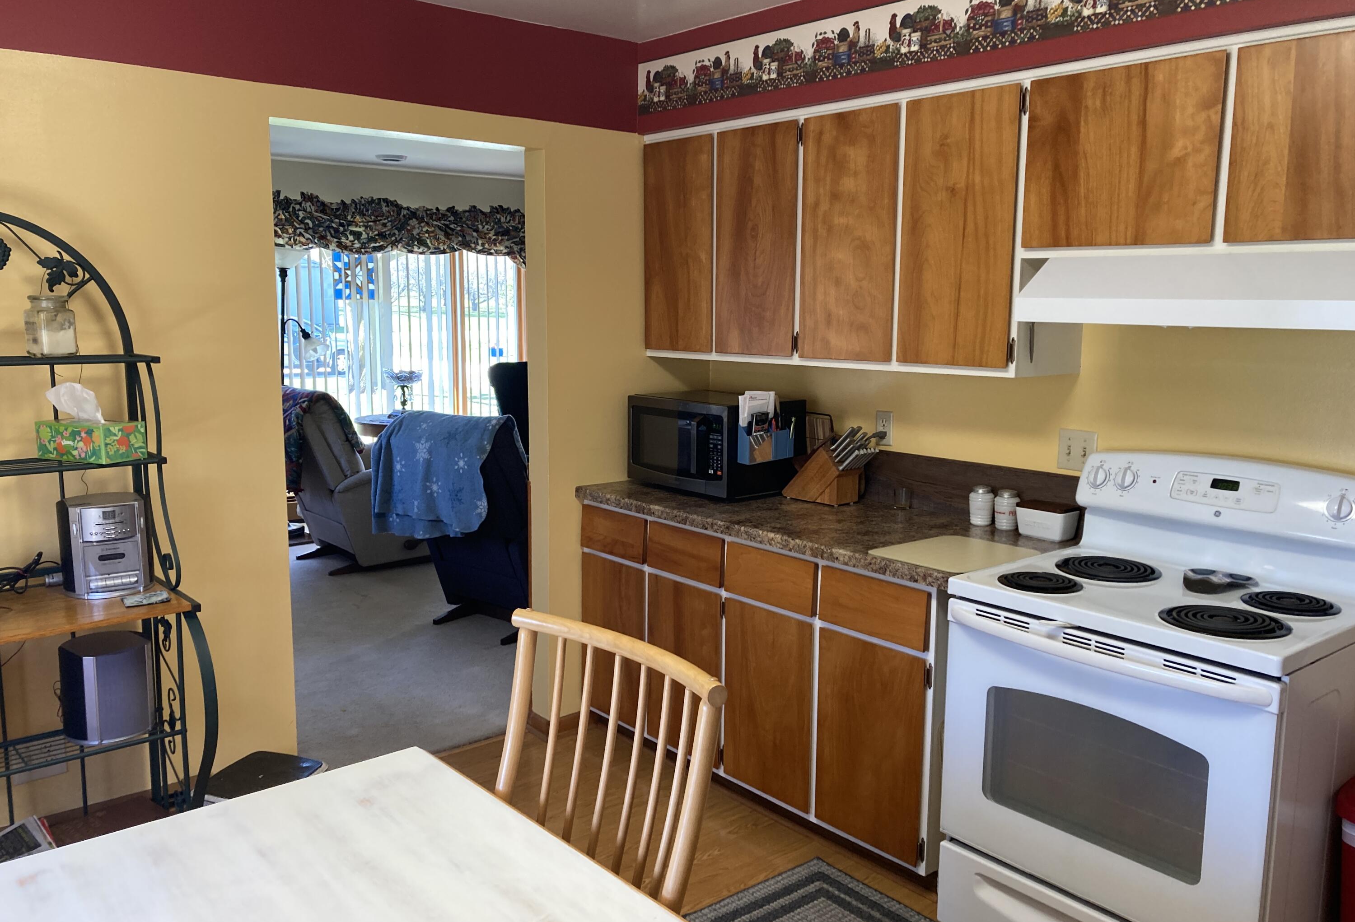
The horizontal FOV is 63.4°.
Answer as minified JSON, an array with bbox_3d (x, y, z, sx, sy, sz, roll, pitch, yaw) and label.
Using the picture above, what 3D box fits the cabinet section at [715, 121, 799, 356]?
[{"bbox_3d":[0.378,-0.727,3.673,0.337,0.737,0.376,-7,11,-40],"label":"cabinet section"}]

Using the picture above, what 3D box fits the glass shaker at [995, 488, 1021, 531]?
[{"bbox_3d":[0.958,0.141,3.186,0.073,0.112,0.073,-7,11,-40],"label":"glass shaker"}]

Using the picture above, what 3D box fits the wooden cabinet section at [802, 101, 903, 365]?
[{"bbox_3d":[0.633,-0.681,3.377,0.337,0.737,0.376,-7,11,-40],"label":"wooden cabinet section"}]

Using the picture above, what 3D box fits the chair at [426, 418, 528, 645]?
[{"bbox_3d":[-0.786,0.256,5.304,0.850,1.055,0.950,7,11,37],"label":"chair"}]

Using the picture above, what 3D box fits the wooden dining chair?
[{"bbox_3d":[-0.278,0.827,1.820,0.550,0.970,0.540,-7,11,-40],"label":"wooden dining chair"}]

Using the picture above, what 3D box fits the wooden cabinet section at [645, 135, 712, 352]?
[{"bbox_3d":[0.129,-0.771,3.963,0.337,0.737,0.375,-7,11,-40],"label":"wooden cabinet section"}]

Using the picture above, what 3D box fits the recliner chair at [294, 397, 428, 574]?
[{"bbox_3d":[-1.863,0.068,6.520,0.950,1.045,0.830,-8,12,-43],"label":"recliner chair"}]

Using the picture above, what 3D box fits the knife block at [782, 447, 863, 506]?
[{"bbox_3d":[0.477,0.034,3.639,0.120,0.190,0.250,-7,11,-40],"label":"knife block"}]

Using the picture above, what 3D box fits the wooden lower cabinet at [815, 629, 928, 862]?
[{"bbox_3d":[0.688,0.740,3.099,0.500,0.560,0.358,-7,11,-40],"label":"wooden lower cabinet"}]

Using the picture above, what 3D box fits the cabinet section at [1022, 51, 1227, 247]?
[{"bbox_3d":[1.175,-0.739,2.723,0.337,0.426,0.491,-7,11,-40],"label":"cabinet section"}]

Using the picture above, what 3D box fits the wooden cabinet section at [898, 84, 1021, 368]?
[{"bbox_3d":[0.884,-0.637,3.085,0.337,0.737,0.375,-7,11,-40],"label":"wooden cabinet section"}]

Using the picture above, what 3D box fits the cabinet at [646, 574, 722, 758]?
[{"bbox_3d":[0.196,0.644,3.668,0.500,0.560,0.355,-7,11,-40],"label":"cabinet"}]

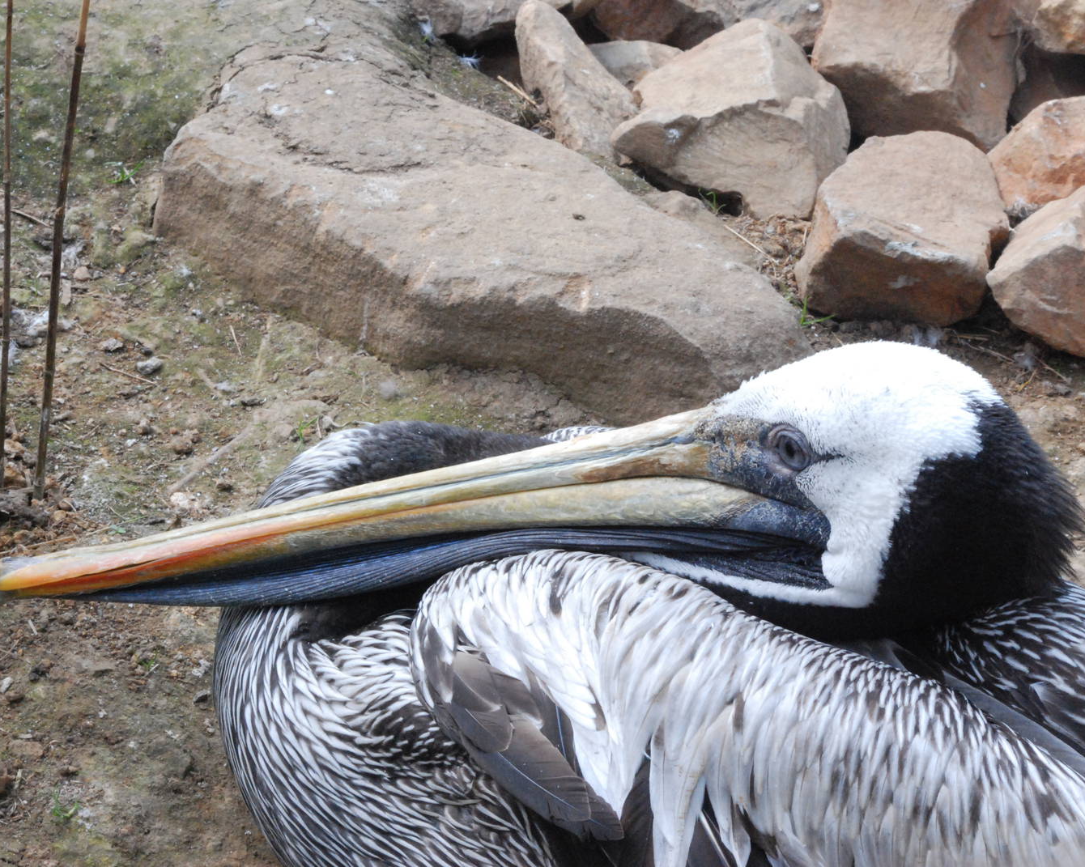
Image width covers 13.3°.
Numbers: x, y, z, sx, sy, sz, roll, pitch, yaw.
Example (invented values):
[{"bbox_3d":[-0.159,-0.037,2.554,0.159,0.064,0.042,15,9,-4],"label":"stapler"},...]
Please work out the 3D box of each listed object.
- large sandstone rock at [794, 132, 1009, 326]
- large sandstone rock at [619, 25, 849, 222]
[{"bbox_3d":[0.228,-0.130,2.950,0.128,0.085,0.120,-3,30,-4],"label":"large sandstone rock"},{"bbox_3d":[0.124,-0.208,3.090,0.145,0.100,0.115,-4,30,-7],"label":"large sandstone rock"}]

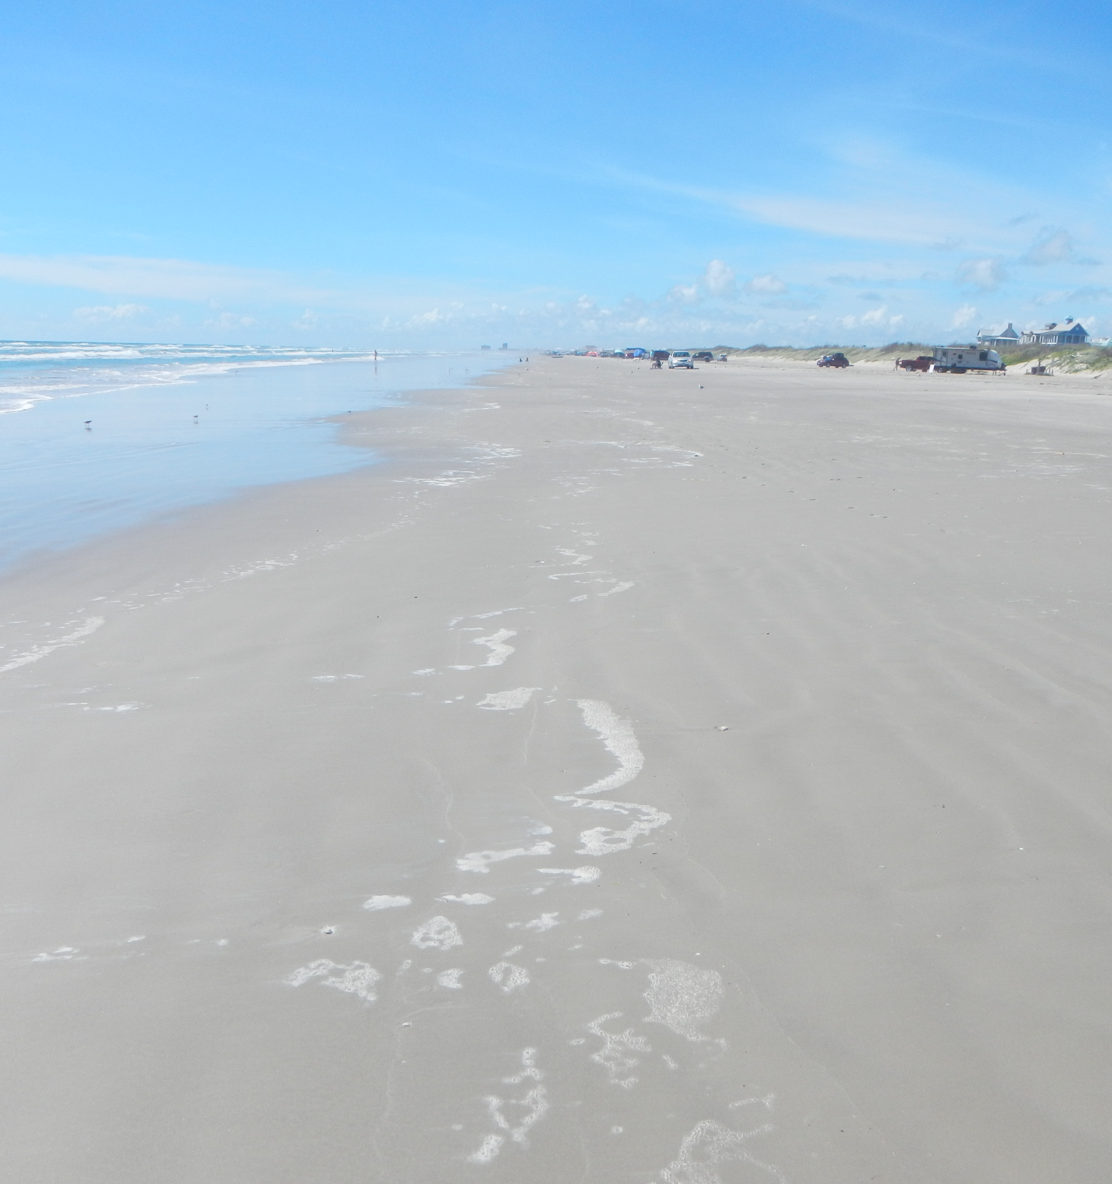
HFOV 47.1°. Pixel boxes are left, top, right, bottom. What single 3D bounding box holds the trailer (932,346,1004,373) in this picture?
[{"bbox_3d":[51.606,-28.908,159.378,8.230,3.200,2.460,4,11,13],"label":"trailer"}]

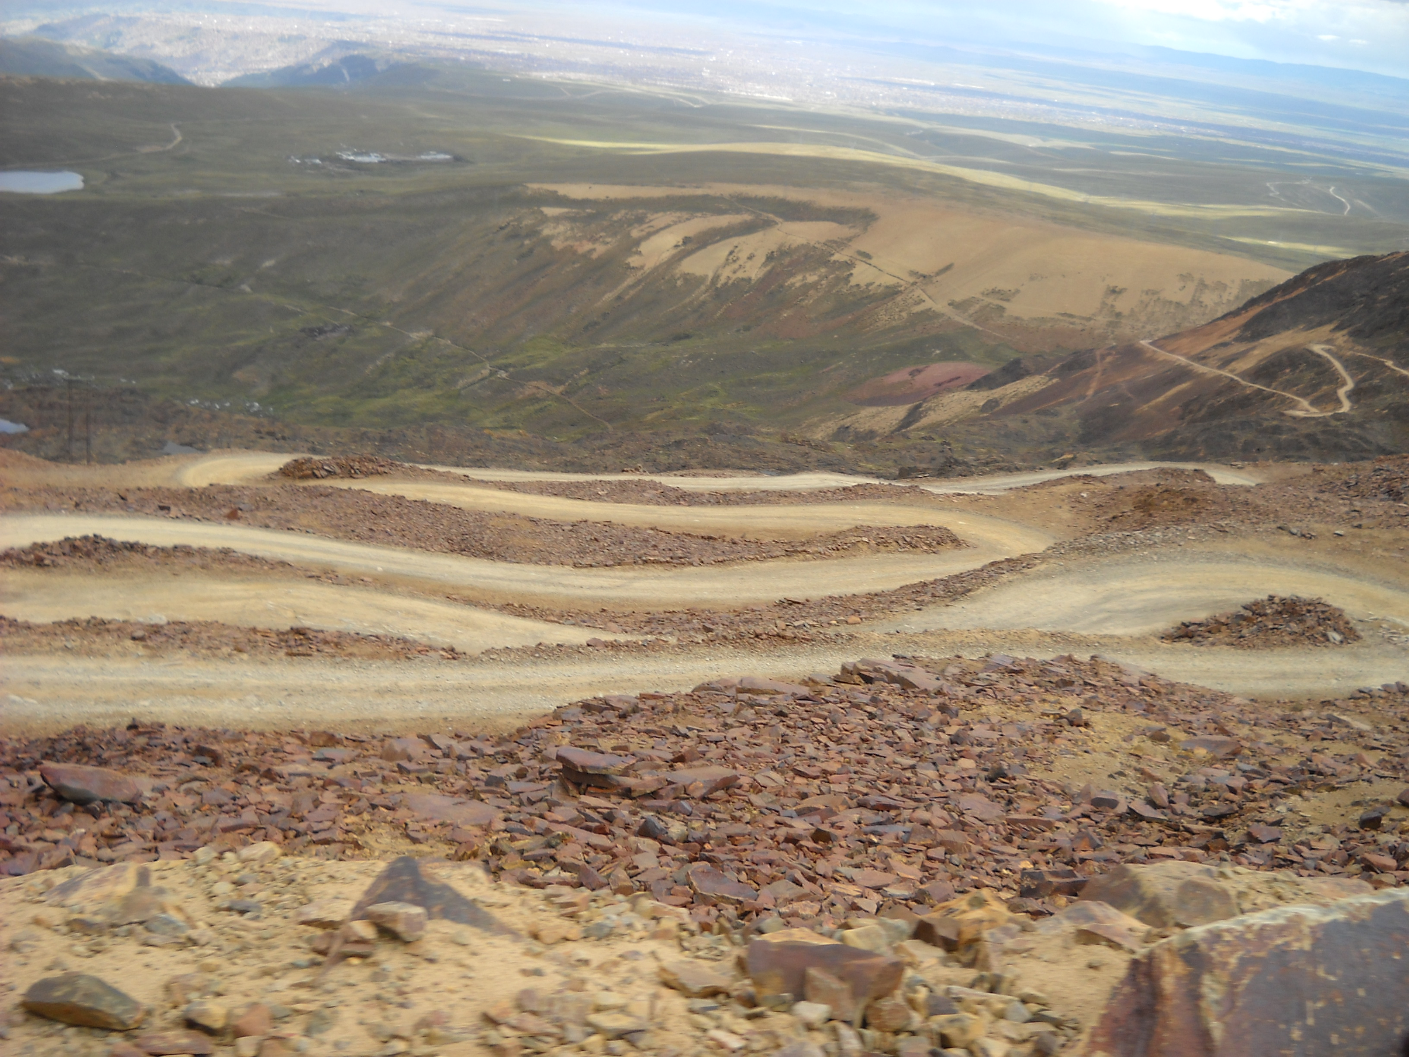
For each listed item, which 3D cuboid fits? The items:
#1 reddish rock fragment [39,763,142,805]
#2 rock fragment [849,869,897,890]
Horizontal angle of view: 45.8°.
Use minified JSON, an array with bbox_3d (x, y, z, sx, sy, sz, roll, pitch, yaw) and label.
[{"bbox_3d":[-4.782,1.985,13.000,0.760,0.170,0.380,-1,19,-20],"label":"reddish rock fragment"},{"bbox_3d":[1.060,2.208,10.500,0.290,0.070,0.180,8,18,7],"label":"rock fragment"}]

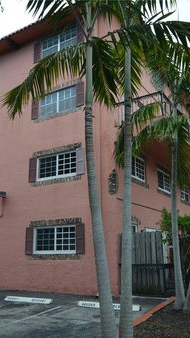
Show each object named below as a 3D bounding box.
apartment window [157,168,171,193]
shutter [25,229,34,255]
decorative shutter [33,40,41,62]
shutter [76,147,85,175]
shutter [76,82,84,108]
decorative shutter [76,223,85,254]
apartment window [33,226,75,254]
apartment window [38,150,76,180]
[{"bbox_3d":[3.376,0.627,14.718,0.120,0.977,1.922,-9,-17,29],"label":"apartment window"},{"bbox_3d":[-2.514,2.782,11.506,0.386,1.042,0.050,-9,-16,28],"label":"shutter"},{"bbox_3d":[-2.628,-5.378,13.610,0.386,1.070,0.050,-9,-16,28],"label":"decorative shutter"},{"bbox_3d":[-0.564,-0.272,11.151,0.386,1.028,0.050,-9,-16,28],"label":"shutter"},{"bbox_3d":[-0.601,-2.955,11.843,0.386,1.028,0.050,-9,-16,28],"label":"shutter"},{"bbox_3d":[-0.521,2.416,10.355,0.395,1.015,0.050,-9,-17,29],"label":"decorative shutter"},{"bbox_3d":[-1.469,2.648,10.999,1.882,0.991,0.100,-9,-16,28],"label":"apartment window"},{"bbox_3d":[-1.494,-0.104,11.605,1.860,0.977,0.120,-9,-17,29],"label":"apartment window"}]

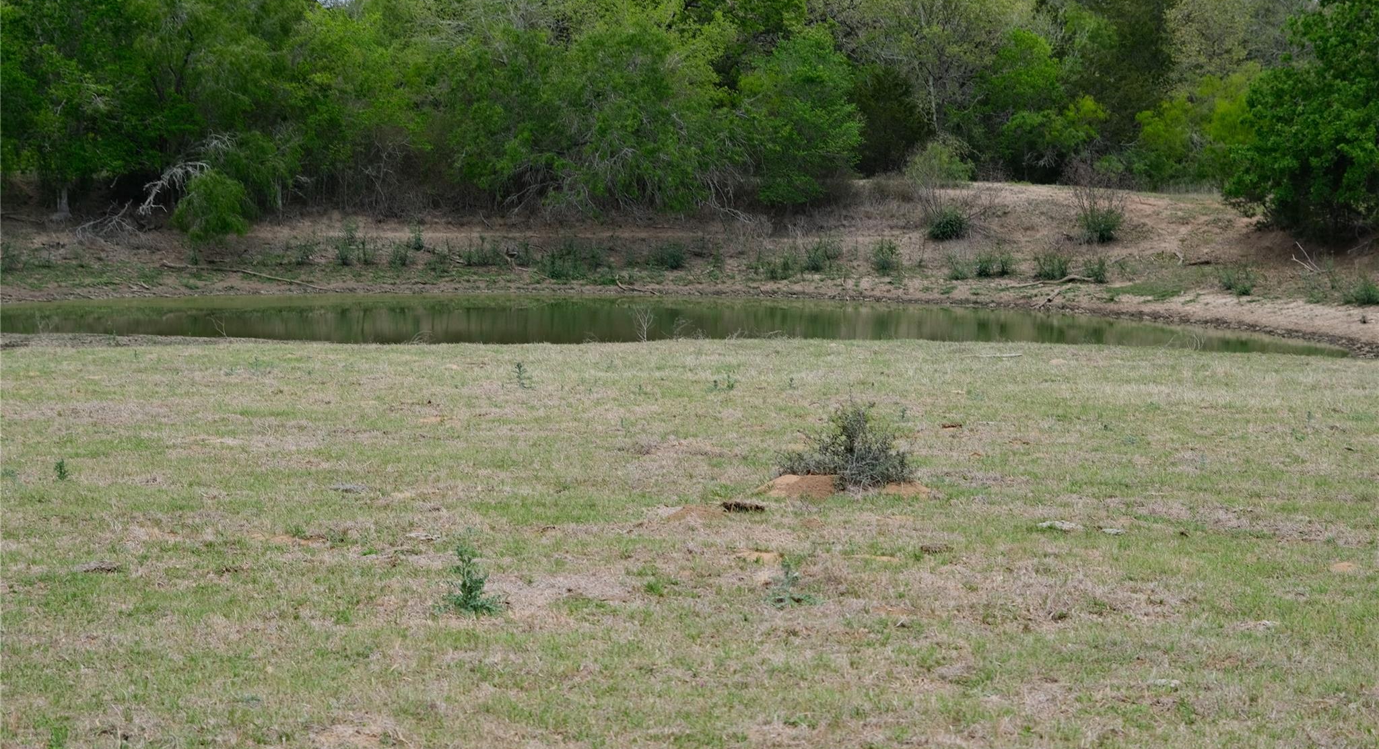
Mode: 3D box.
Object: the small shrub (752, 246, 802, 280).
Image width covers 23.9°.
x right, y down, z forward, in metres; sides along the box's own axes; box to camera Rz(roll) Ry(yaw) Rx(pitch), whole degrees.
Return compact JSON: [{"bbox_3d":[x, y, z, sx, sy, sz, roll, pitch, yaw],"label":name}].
[{"bbox_3d":[2.063,-2.608,76.500,1.164,0.810,0.990,1,3,0],"label":"small shrub"}]

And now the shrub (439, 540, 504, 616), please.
[{"bbox_3d":[-0.851,0.795,12.700,0.252,0.276,0.230,0,4,-4],"label":"shrub"}]

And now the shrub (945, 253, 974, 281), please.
[{"bbox_3d":[6.205,-2.483,75.000,0.670,0.626,0.600,0,4,5],"label":"shrub"}]

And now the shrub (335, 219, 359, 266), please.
[{"bbox_3d":[-8.103,-3.110,77.000,0.586,1.105,0.550,0,4,-6],"label":"shrub"}]

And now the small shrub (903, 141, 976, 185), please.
[{"bbox_3d":[6.679,-5.659,87.000,1.814,1.223,1.600,0,4,4],"label":"small shrub"}]

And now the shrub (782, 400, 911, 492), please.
[{"bbox_3d":[0.883,0.396,18.400,0.761,0.454,0.680,0,4,3],"label":"shrub"}]

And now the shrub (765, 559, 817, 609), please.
[{"bbox_3d":[0.412,0.843,13.100,0.204,0.174,0.190,0,4,2],"label":"shrub"}]

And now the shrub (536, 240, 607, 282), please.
[{"bbox_3d":[-2.795,-2.707,77.500,1.667,0.913,1.100,0,4,-2],"label":"shrub"}]

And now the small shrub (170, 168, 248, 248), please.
[{"bbox_3d":[-11.780,-4.105,80.000,1.932,1.810,1.800,-1,4,-8],"label":"small shrub"}]

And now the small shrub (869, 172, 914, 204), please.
[{"bbox_3d":[5.163,-4.753,83.000,1.181,0.756,1.000,0,4,4],"label":"small shrub"}]

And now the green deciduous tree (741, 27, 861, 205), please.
[{"bbox_3d":[2.897,-6.711,85.000,3.122,4.755,2.966,1,3,0],"label":"green deciduous tree"}]

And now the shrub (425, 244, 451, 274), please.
[{"bbox_3d":[-6.052,-2.794,78.500,0.649,0.754,0.617,1,3,0],"label":"shrub"}]

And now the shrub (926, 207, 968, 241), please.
[{"bbox_3d":[6.274,-3.661,79.000,1.020,0.867,0.950,0,4,5],"label":"shrub"}]

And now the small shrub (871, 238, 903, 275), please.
[{"bbox_3d":[4.602,-2.755,76.000,0.729,0.810,0.650,0,4,3],"label":"small shrub"}]

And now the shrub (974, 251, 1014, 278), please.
[{"bbox_3d":[7.033,-2.548,75.100,0.919,0.622,0.782,1,3,0],"label":"shrub"}]

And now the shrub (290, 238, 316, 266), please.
[{"bbox_3d":[-8.981,-2.853,75.600,0.625,0.651,0.594,1,3,0],"label":"shrub"}]

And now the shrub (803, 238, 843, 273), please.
[{"bbox_3d":[3.201,-2.879,78.000,0.955,0.852,0.907,1,3,0],"label":"shrub"}]

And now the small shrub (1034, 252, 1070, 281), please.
[{"bbox_3d":[8.095,-2.407,72.700,0.818,0.626,0.695,1,3,0],"label":"small shrub"}]

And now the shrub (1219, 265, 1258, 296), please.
[{"bbox_3d":[11.212,-1.926,66.500,0.792,0.638,0.753,1,3,0],"label":"shrub"}]

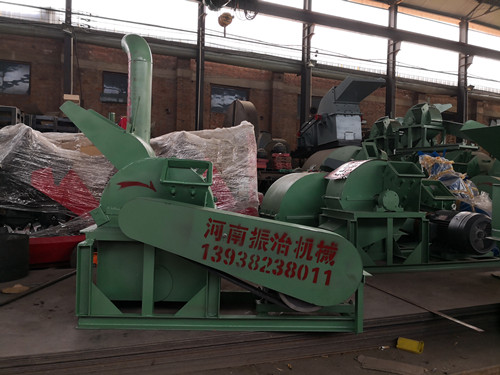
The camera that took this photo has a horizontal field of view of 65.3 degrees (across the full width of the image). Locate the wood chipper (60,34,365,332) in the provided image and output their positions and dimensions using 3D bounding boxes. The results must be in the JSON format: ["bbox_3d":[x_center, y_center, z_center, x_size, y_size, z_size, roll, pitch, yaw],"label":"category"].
[{"bbox_3d":[-0.348,-0.148,2.907,2.220,2.175,0.860,1,-1,-1],"label":"wood chipper"}]

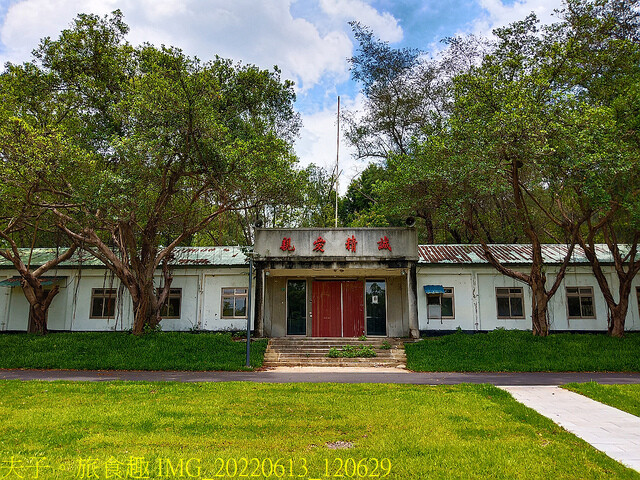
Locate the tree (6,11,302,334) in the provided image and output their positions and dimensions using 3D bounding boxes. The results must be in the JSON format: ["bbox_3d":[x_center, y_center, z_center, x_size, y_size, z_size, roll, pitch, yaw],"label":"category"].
[{"bbox_3d":[-7.150,-2.857,20.124,12.400,13.600,11.300,0,-10,0],"label":"tree"}]

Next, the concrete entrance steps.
[{"bbox_3d":[0.570,4.262,17.675,5.200,0.950,1.900,0,-10,0],"label":"concrete entrance steps"}]

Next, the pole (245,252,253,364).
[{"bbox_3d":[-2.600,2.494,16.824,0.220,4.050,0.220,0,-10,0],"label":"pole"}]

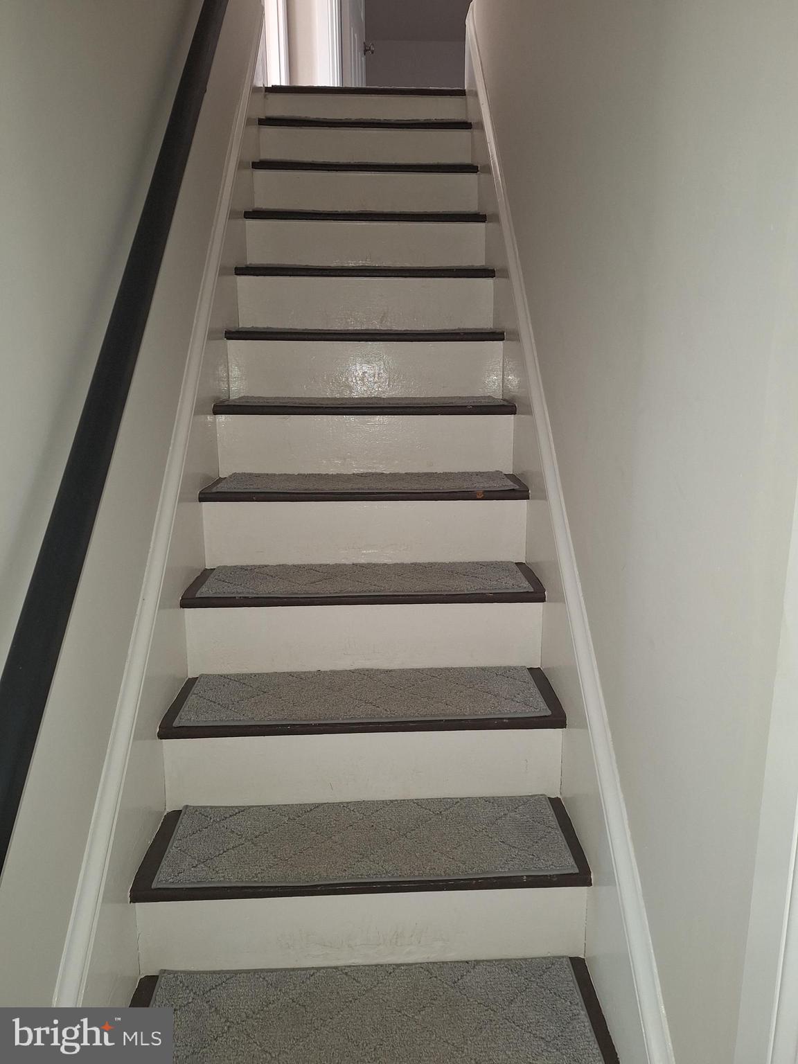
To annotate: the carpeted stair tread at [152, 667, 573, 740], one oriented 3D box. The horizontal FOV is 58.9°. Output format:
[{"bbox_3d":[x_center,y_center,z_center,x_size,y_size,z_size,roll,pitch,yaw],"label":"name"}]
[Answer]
[{"bbox_3d":[-0.072,0.359,1.514,0.811,0.037,0.231,-1,13,-3],"label":"carpeted stair tread"}]

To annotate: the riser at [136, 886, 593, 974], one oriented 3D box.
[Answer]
[{"bbox_3d":[-0.064,0.732,1.318,0.825,0.174,0.020,-1,13,-2],"label":"riser"}]

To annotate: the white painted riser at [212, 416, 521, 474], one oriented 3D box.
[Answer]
[{"bbox_3d":[-0.089,-0.239,1.946,0.811,0.172,0.020,-1,13,-3],"label":"white painted riser"}]

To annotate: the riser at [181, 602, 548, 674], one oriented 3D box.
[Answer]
[{"bbox_3d":[-0.077,0.244,1.647,0.825,0.174,0.020,-1,13,-2],"label":"riser"}]

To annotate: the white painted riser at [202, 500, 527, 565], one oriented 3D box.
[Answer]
[{"bbox_3d":[-0.082,0.001,1.785,0.811,0.171,0.020,-1,13,-3],"label":"white painted riser"}]

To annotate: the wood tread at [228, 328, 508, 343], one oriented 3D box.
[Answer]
[{"bbox_3d":[-0.096,-0.577,2.075,0.811,0.030,0.048,-1,13,-3],"label":"wood tread"}]

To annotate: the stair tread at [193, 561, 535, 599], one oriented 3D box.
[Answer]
[{"bbox_3d":[-0.081,0.109,1.709,0.761,0.010,0.237,-1,13,-2],"label":"stair tread"}]

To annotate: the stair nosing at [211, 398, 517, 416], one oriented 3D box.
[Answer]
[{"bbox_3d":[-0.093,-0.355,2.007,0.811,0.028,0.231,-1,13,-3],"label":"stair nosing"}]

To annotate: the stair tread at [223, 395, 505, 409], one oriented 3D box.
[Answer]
[{"bbox_3d":[-0.095,-0.379,2.038,0.761,0.010,0.237,0,13,-2],"label":"stair tread"}]

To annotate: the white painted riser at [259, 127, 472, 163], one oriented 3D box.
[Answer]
[{"bbox_3d":[-0.123,-1.458,2.740,0.811,0.178,0.020,-1,13,-3],"label":"white painted riser"}]

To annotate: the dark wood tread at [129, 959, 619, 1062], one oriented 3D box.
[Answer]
[{"bbox_3d":[-0.059,0.858,1.220,0.825,0.025,0.235,-1,13,-2],"label":"dark wood tread"}]

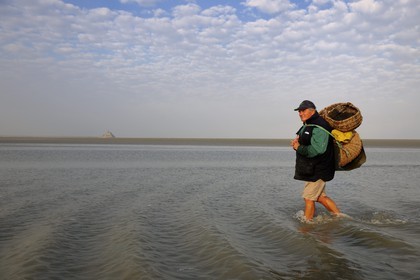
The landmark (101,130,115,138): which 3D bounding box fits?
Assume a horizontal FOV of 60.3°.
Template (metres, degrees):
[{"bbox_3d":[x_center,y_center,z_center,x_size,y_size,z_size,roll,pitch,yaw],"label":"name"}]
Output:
[{"bbox_3d":[-1833.518,-104.259,6500.000,245.000,148.000,230.000,0,0,-16],"label":"landmark"}]

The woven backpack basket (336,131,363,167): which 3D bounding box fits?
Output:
[{"bbox_3d":[1.782,0.115,4.620,0.360,0.440,0.420,0,0,0],"label":"woven backpack basket"}]

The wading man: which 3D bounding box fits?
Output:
[{"bbox_3d":[1.355,0.344,4.600,0.640,1.700,0.560,0,0,0],"label":"wading man"}]

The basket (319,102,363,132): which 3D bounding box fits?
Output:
[{"bbox_3d":[1.660,-0.280,4.600,0.500,0.270,0.420,-9,22,0],"label":"basket"}]

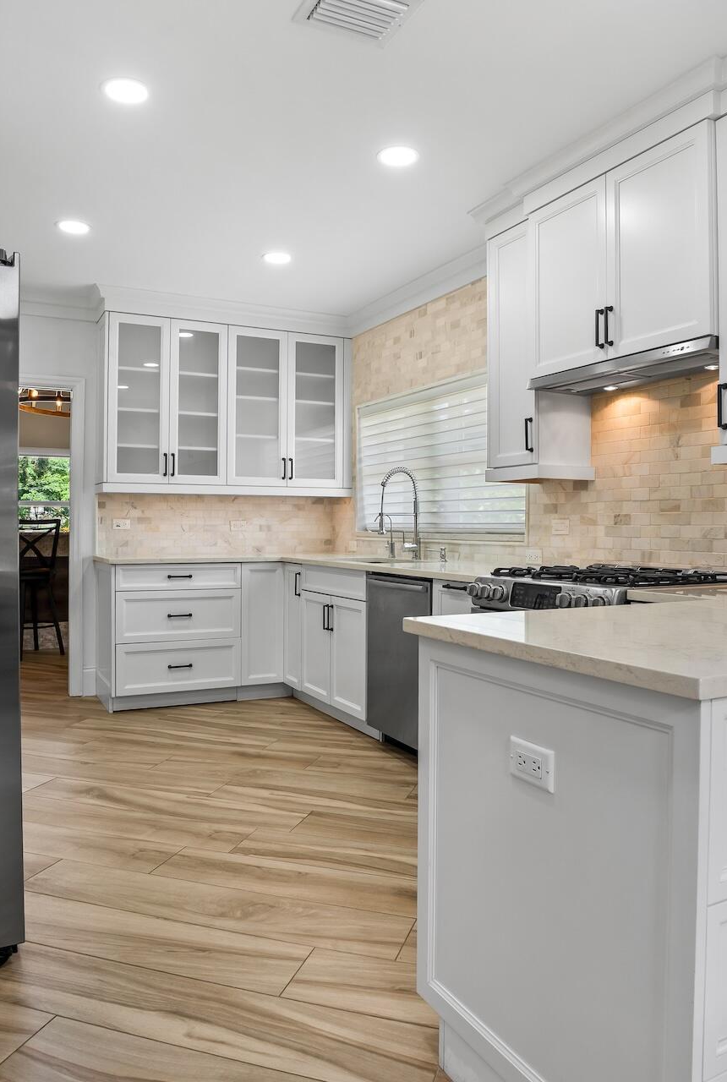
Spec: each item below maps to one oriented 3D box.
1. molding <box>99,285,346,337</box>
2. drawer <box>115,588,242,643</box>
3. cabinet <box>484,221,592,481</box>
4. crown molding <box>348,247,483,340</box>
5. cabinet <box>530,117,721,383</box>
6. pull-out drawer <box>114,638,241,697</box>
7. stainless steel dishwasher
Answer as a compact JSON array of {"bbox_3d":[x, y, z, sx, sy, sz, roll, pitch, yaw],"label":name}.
[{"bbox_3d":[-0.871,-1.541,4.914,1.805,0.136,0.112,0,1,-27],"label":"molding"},{"bbox_3d":[-1.237,0.462,4.693,0.775,0.316,0.466,0,1,-27],"label":"drawer"},{"bbox_3d":[0.803,-0.833,3.289,0.330,1.128,0.360,0,1,-27],"label":"cabinet"},{"bbox_3d":[0.338,-1.527,4.463,0.076,0.132,1.967,0,1,-27],"label":"crown molding"},{"bbox_3d":[1.067,-1.013,2.746,0.365,0.698,0.862,0,1,-27],"label":"cabinet"},{"bbox_3d":[-1.238,0.781,4.698,0.775,0.317,0.466,0,1,-27],"label":"pull-out drawer"},{"bbox_3d":[0.431,0.585,3.626,0.609,0.835,0.616,0,1,-27],"label":"stainless steel dishwasher"}]

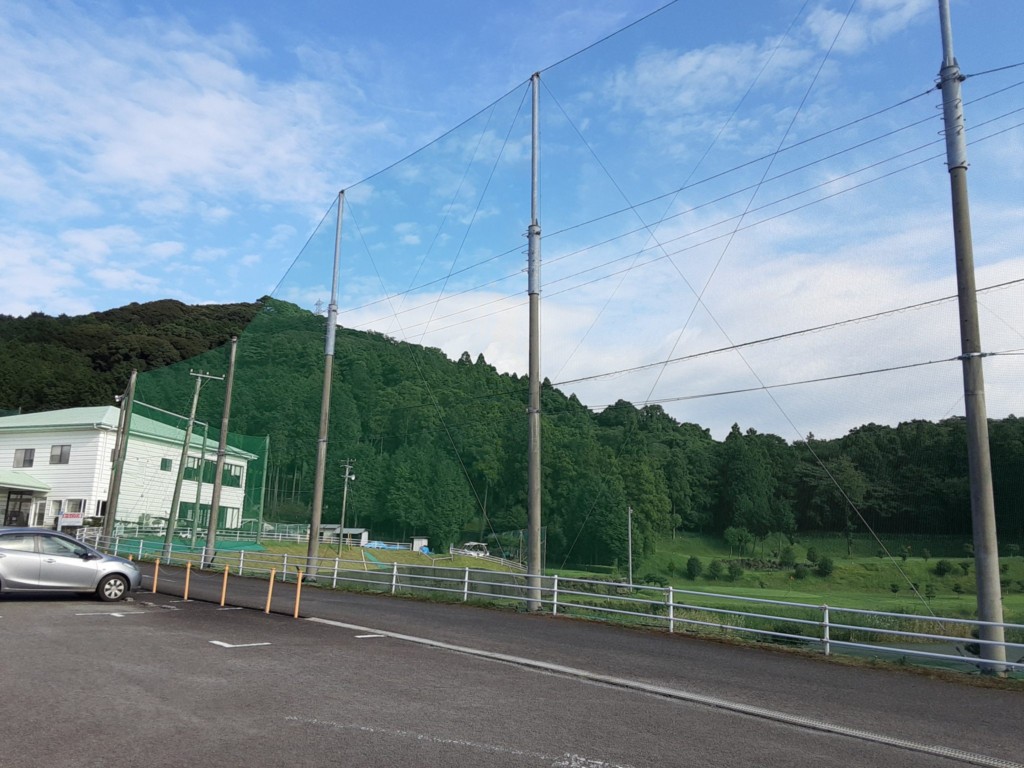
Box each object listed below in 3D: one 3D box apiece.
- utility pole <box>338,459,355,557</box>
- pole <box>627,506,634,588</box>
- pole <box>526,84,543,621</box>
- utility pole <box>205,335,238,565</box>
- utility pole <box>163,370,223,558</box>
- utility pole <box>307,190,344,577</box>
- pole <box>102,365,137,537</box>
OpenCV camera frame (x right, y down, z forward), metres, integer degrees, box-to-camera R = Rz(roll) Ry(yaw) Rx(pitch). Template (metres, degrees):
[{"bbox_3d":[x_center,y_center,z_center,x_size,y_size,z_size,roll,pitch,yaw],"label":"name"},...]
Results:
[{"bbox_3d":[-11.199,8.270,53.619,1.100,6.550,0.500,-1,-12,19],"label":"utility pole"},{"bbox_3d":[9.464,13.092,63.634,0.240,6.590,0.240,10,-15,-40],"label":"pole"},{"bbox_3d":[0.571,-1.454,19.391,0.370,13.420,0.370,0,-11,0],"label":"pole"},{"bbox_3d":[-11.854,2.591,32.716,0.340,9.540,0.340,12,-14,-40],"label":"utility pole"},{"bbox_3d":[-13.957,3.506,34.778,1.500,8.240,0.320,15,-14,-39],"label":"utility pole"},{"bbox_3d":[-6.164,-0.270,26.779,0.360,13.310,0.360,11,-15,-40],"label":"utility pole"},{"bbox_3d":[-19.163,3.605,39.149,0.340,8.840,0.340,13,-14,-40],"label":"pole"}]

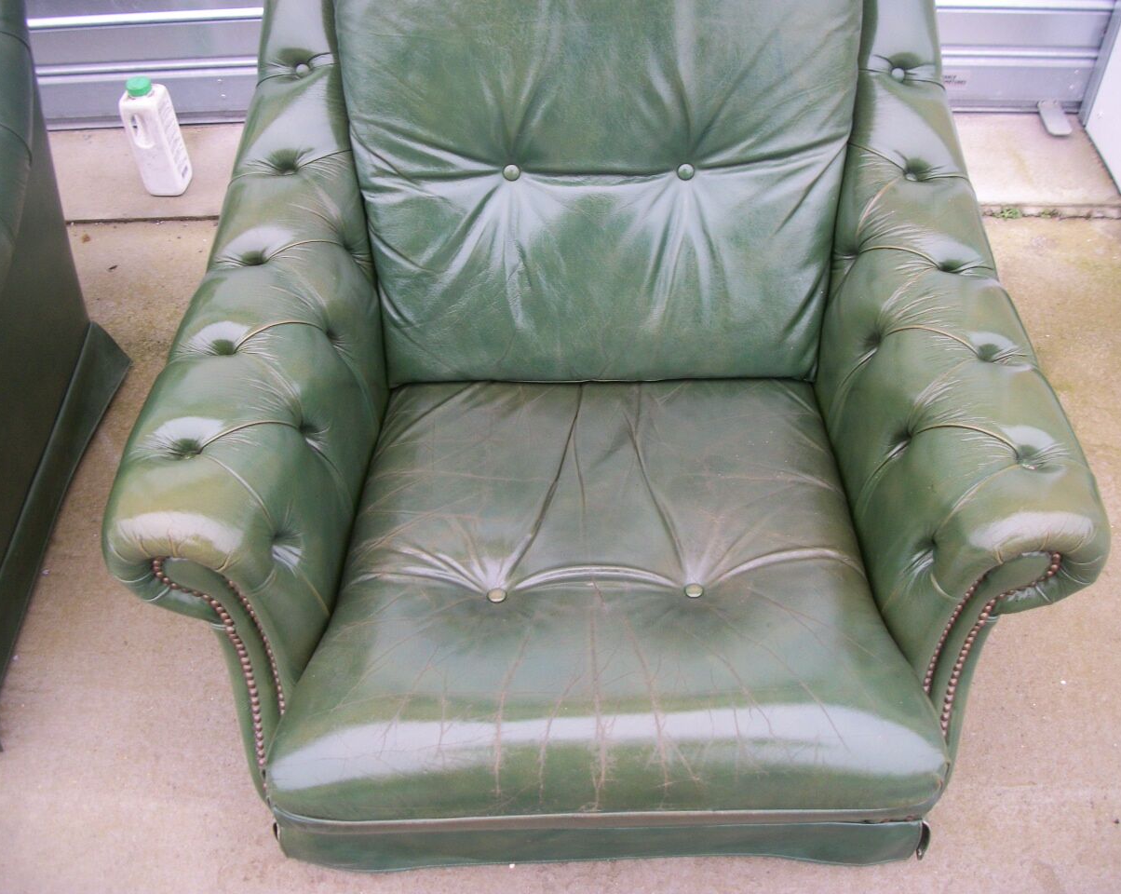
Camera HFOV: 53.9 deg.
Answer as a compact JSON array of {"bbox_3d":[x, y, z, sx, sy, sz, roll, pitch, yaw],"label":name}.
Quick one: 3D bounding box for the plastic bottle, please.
[{"bbox_3d":[-0.760,-0.585,2.067,0.079,0.223,0.079,2,47,2],"label":"plastic bottle"}]

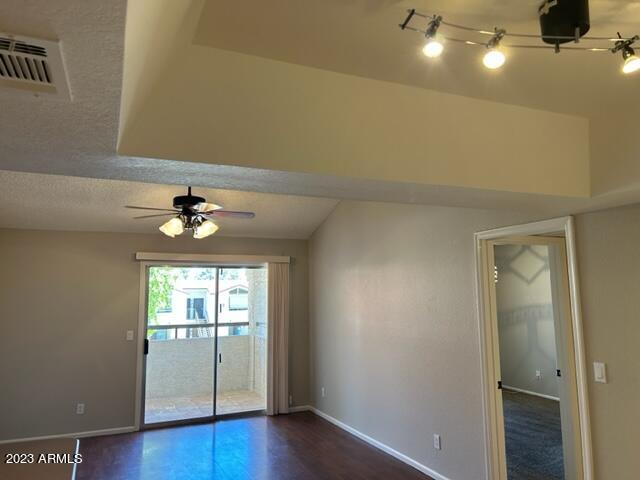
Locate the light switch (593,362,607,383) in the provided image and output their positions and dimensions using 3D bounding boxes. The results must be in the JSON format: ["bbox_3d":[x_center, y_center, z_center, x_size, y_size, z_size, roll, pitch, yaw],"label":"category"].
[{"bbox_3d":[1.652,0.784,2.836,0.011,0.114,0.072,2,-7,-23],"label":"light switch"}]

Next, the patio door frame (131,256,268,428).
[{"bbox_3d":[-1.434,1.347,6.410,1.861,2.095,0.130,2,-7,-23],"label":"patio door frame"}]

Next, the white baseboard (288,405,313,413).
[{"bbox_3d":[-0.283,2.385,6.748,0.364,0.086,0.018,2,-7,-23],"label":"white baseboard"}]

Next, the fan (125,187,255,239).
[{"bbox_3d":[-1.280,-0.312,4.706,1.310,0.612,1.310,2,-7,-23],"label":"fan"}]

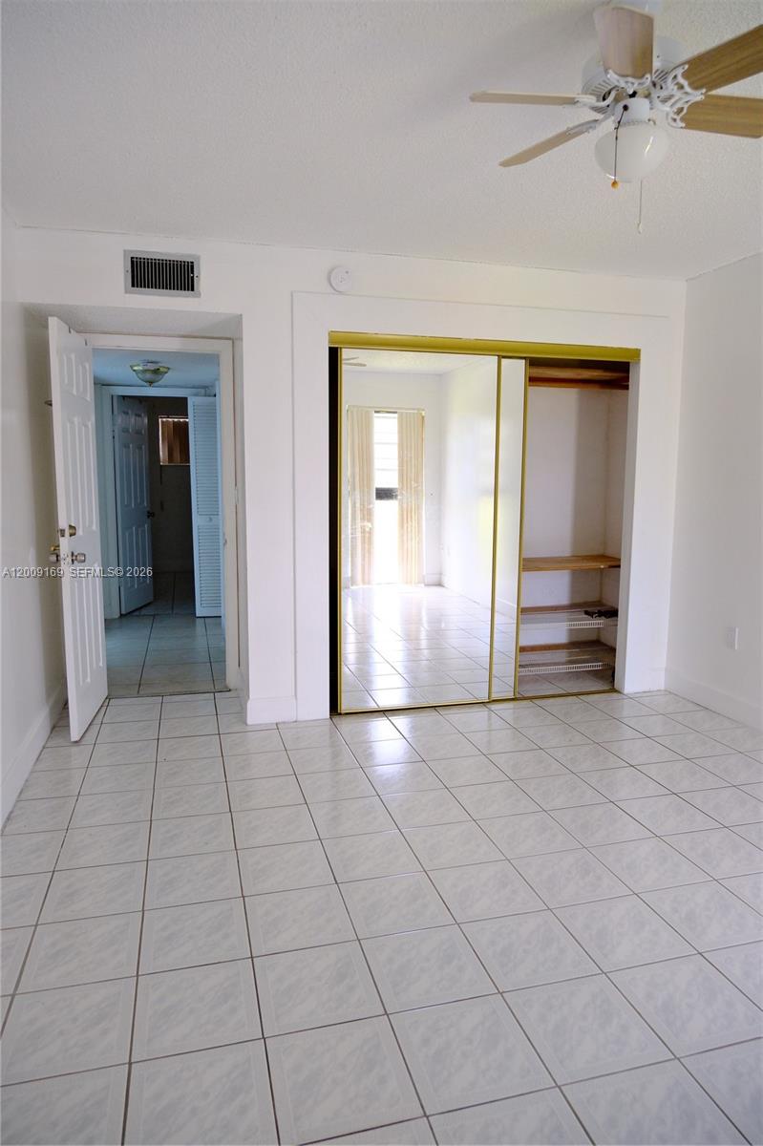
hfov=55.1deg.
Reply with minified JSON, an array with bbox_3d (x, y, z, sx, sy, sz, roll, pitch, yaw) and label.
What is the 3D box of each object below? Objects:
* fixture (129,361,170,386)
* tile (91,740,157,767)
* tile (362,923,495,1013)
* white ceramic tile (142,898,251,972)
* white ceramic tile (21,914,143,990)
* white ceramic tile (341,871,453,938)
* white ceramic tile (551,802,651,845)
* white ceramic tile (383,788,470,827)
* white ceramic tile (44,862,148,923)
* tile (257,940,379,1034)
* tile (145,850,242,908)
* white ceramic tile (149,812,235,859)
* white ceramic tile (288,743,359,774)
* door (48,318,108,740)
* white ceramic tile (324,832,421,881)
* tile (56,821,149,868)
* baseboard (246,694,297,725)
[{"bbox_3d":[-1.669,-1.431,5.292,0.277,0.170,0.277,-2,8,-15],"label":"fixture"},{"bbox_3d":[-1.229,0.867,3.503,0.300,0.010,0.300,-2,8,-15],"label":"tile"},{"bbox_3d":[0.121,1.075,1.998,0.298,0.010,0.298,-2,8,-15],"label":"tile"},{"bbox_3d":[-0.543,1.056,2.139,0.300,0.010,0.300,-2,8,-15],"label":"white ceramic tile"},{"bbox_3d":[-0.832,1.062,2.051,0.298,0.010,0.298,-2,8,-15],"label":"white ceramic tile"},{"bbox_3d":[0.042,1.038,2.295,0.300,0.010,0.300,-2,8,-15],"label":"white ceramic tile"},{"bbox_3d":[0.845,0.977,2.837,0.302,0.010,0.302,-2,8,-15],"label":"white ceramic tile"},{"bbox_3d":[0.176,0.952,2.958,0.300,0.010,0.300,-2,8,-15],"label":"white ceramic tile"},{"bbox_3d":[-0.919,1.031,2.363,0.302,0.010,0.302,-2,8,-15],"label":"white ceramic tile"},{"bbox_3d":[-0.171,1.086,1.925,0.300,0.010,0.300,-2,8,-15],"label":"tile"},{"bbox_3d":[-0.623,1.018,2.430,0.300,0.010,0.300,-2,8,-15],"label":"tile"},{"bbox_3d":[-0.700,0.976,2.713,0.300,0.010,0.300,-2,8,-15],"label":"white ceramic tile"},{"bbox_3d":[-0.276,0.883,3.463,0.300,0.010,0.300,-2,8,-15],"label":"white ceramic tile"},{"bbox_3d":[-1.594,-0.223,3.891,0.037,2.042,0.760,-1,8,-10],"label":"door"},{"bbox_3d":[-0.037,0.996,2.575,0.298,0.010,0.298,-2,8,-15],"label":"white ceramic tile"},{"bbox_3d":[-0.999,0.992,2.656,0.302,0.010,0.302,-2,8,-15],"label":"tile"},{"bbox_3d":[-0.592,0.743,3.955,0.265,0.137,0.018,-2,8,-15],"label":"baseboard"}]

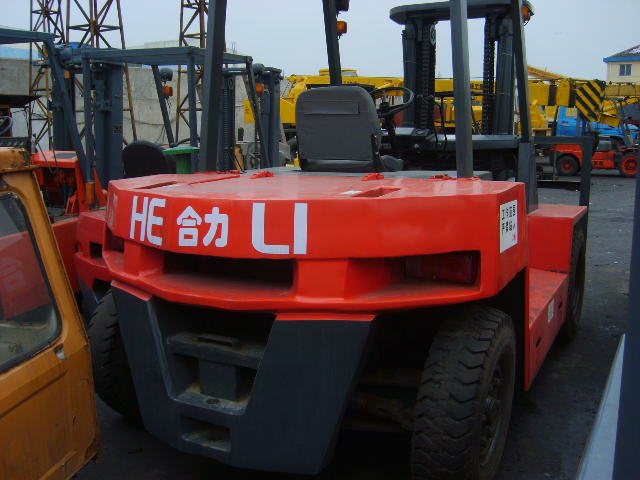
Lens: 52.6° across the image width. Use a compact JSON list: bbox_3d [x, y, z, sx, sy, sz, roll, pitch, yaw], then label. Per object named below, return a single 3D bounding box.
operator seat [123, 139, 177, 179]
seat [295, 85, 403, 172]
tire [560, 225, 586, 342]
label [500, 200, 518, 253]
[{"bbox_3d":[-1.323,-0.582,5.300,0.430,0.460,0.490,5,12,25],"label":"operator seat"},{"bbox_3d":[0.186,-0.604,3.488,0.480,0.455,0.500,6,12,28],"label":"seat"},{"bbox_3d":[1.801,0.312,4.798,0.225,0.870,0.870,6,12,28],"label":"tire"},{"bbox_3d":[0.782,-0.056,2.667,0.010,0.200,0.290,6,12,28],"label":"label"}]

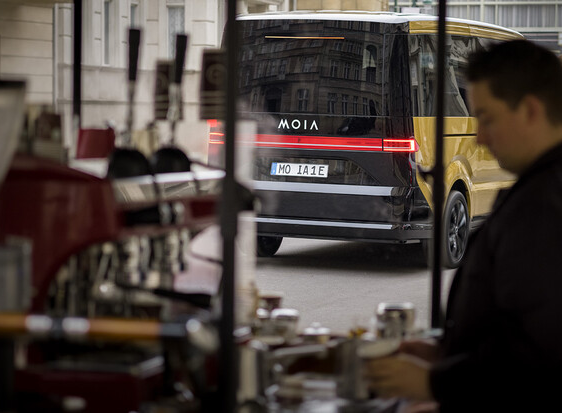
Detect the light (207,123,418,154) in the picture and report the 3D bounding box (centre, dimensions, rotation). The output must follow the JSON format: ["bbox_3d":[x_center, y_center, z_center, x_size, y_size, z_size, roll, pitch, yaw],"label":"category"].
[{"bbox_3d":[0.209,-0.548,13.267,1.940,0.115,0.200,3,4,23],"label":"light"}]

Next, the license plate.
[{"bbox_3d":[0.155,-0.310,13.168,0.520,0.110,0.020,3,-10,23],"label":"license plate"}]

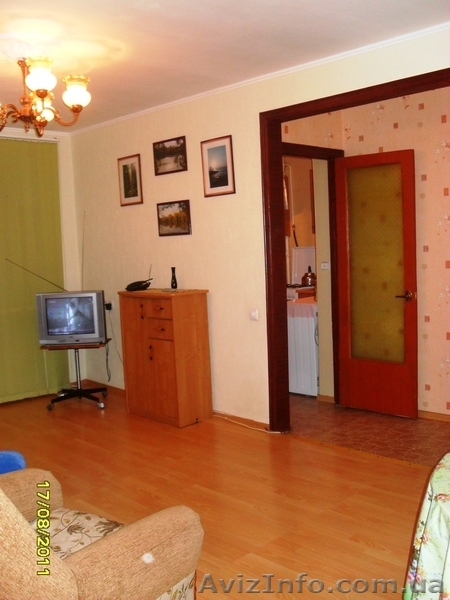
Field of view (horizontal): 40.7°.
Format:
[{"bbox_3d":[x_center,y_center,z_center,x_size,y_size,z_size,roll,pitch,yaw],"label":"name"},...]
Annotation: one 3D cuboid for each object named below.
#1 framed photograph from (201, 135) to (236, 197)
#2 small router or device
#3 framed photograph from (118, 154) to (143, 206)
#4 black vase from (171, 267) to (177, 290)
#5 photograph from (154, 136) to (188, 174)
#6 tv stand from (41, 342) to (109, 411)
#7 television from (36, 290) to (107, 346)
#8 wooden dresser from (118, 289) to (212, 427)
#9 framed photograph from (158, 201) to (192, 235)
[{"bbox_3d":[-0.046,-1.003,4.594,0.022,0.423,0.336,-8,8,-44],"label":"framed photograph"},{"bbox_3d":[-0.712,-0.185,4.980,0.190,0.216,0.140,-8,8,-44],"label":"small router or device"},{"bbox_3d":[-0.829,-1.052,5.377,0.022,0.425,0.326,-8,8,-44],"label":"framed photograph"},{"bbox_3d":[-0.422,-0.178,4.950,0.046,0.182,0.046,-2,5,0],"label":"black vase"},{"bbox_3d":[-0.441,-1.172,4.969,0.022,0.271,0.411,-8,8,-44],"label":"photograph"},{"bbox_3d":[-1.292,0.659,5.401,0.560,0.540,0.440,-2,5,3],"label":"tv stand"},{"bbox_3d":[-1.323,0.137,5.513,0.600,0.450,0.460,-2,5,3],"label":"television"},{"bbox_3d":[-0.479,0.433,4.899,0.369,1.020,0.680,-8,8,-44],"label":"wooden dresser"},{"bbox_3d":[-0.412,-0.669,5.009,0.022,0.274,0.411,-8,8,-44],"label":"framed photograph"}]

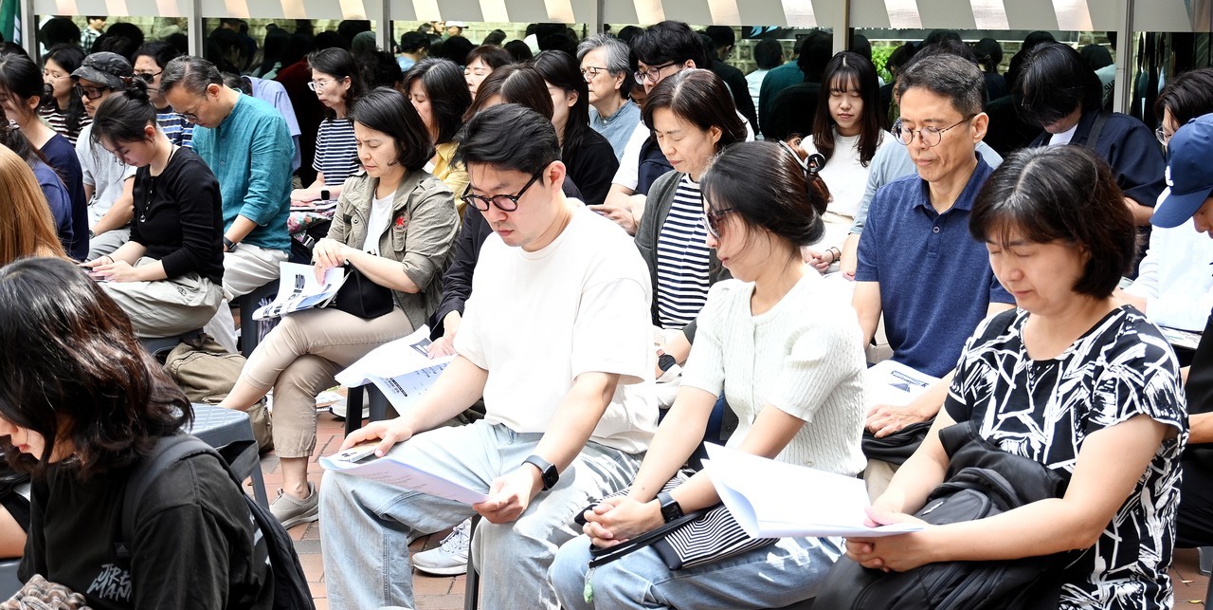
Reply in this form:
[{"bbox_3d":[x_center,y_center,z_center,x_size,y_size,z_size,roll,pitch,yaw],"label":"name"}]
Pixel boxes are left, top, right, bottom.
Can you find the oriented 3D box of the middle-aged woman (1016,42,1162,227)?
[{"bbox_3d":[1.181,-0.013,4.809,0.740,1.310,0.490,-6,12,-32],"label":"middle-aged woman"}]

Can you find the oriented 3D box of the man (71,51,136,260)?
[{"bbox_3d":[-1.950,-0.285,6.580,0.820,1.240,0.540,-9,13,-43],"label":"man"}]

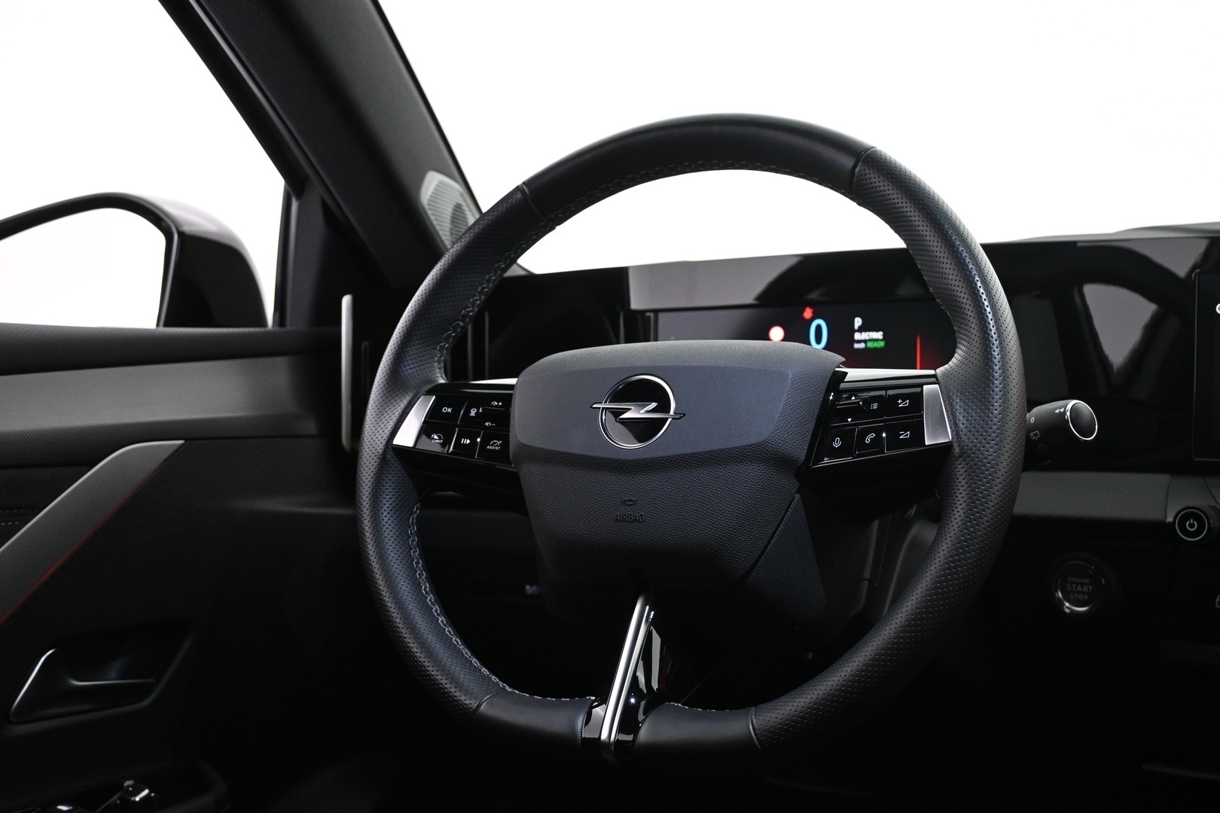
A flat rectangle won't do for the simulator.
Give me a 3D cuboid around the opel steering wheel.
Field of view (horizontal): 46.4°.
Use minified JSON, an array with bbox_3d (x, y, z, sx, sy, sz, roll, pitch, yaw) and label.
[{"bbox_3d":[0.034,0.010,0.758,0.370,0.359,0.095,-1,-21,25],"label":"opel steering wheel"}]

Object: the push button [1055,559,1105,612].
[{"bbox_3d":[0.285,0.109,0.862,0.031,0.033,0.014,0,0,28],"label":"push button"}]

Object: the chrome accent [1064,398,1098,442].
[{"bbox_3d":[0.247,0.007,0.745,0.023,0.024,0.008,-1,-22,-30],"label":"chrome accent"}]

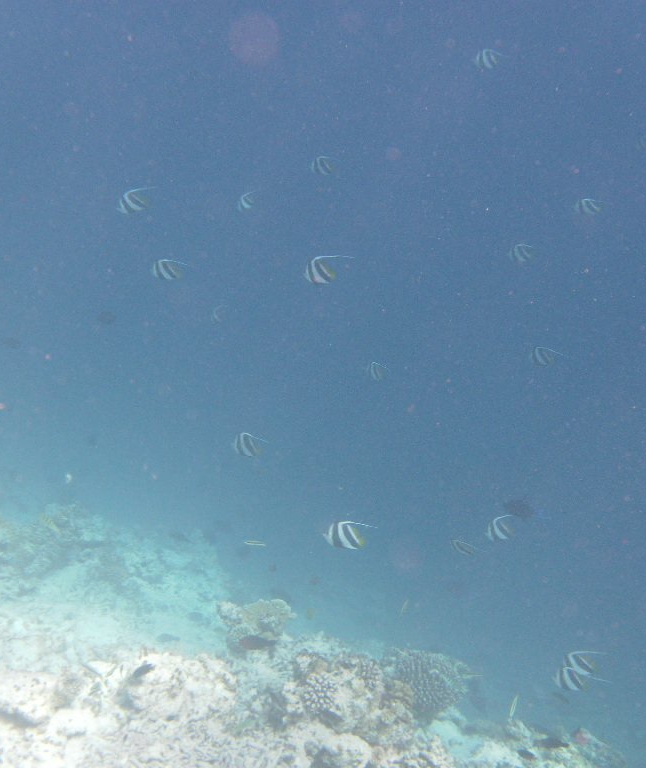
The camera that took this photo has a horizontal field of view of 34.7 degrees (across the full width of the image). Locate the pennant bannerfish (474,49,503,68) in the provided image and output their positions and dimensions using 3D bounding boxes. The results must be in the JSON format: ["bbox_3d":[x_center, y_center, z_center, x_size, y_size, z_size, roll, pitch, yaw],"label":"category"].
[{"bbox_3d":[0.959,-1.886,6.000,0.195,0.112,0.035,0,8,30],"label":"pennant bannerfish"}]

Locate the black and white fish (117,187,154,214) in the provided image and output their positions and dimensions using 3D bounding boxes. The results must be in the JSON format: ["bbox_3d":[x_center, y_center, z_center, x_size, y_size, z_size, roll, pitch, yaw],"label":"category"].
[{"bbox_3d":[-0.924,-0.904,5.100,0.184,0.128,0.035,-15,6,1],"label":"black and white fish"}]

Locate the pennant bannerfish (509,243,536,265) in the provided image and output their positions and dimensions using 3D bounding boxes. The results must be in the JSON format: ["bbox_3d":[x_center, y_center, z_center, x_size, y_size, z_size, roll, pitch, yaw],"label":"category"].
[{"bbox_3d":[1.195,-0.781,6.200,0.185,0.112,0.035,0,9,29],"label":"pennant bannerfish"}]

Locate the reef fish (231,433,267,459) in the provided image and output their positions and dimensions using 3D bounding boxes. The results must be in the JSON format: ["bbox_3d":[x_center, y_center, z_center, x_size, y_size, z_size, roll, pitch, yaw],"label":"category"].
[{"bbox_3d":[-0.355,0.297,5.000,0.174,0.126,0.035,0,6,0],"label":"reef fish"}]

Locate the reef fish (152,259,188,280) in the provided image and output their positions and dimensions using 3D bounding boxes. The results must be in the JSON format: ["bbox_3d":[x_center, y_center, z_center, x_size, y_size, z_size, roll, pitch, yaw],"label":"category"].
[{"bbox_3d":[-0.766,-0.575,5.200,0.191,0.110,0.035,0,6,0],"label":"reef fish"}]

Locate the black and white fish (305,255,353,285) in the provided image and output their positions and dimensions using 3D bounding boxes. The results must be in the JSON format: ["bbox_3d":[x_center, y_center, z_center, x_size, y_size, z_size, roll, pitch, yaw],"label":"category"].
[{"bbox_3d":[0.023,-0.475,4.300,0.235,0.120,0.035,-1,8,33],"label":"black and white fish"}]

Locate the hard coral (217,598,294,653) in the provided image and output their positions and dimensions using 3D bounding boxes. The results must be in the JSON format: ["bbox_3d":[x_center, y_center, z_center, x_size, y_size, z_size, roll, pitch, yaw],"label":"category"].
[{"bbox_3d":[-0.274,0.980,4.230,0.308,0.219,0.262,0,6,0],"label":"hard coral"}]

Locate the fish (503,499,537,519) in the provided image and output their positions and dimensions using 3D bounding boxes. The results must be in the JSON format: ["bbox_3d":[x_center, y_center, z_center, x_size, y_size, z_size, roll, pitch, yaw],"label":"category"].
[{"bbox_3d":[1.101,0.697,5.800,0.180,0.112,0.050,5,6,0],"label":"fish"}]

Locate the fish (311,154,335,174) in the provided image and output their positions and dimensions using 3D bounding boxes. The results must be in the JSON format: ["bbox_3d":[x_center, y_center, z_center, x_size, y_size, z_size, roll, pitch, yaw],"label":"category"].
[{"bbox_3d":[0.003,-1.230,5.800,0.150,0.112,0.035,0,6,0],"label":"fish"}]

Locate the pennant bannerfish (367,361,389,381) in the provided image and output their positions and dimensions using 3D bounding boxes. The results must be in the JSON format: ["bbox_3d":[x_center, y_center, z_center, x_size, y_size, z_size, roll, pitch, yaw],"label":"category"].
[{"bbox_3d":[0.332,-0.081,6.200,0.170,0.112,0.035,0,7,41],"label":"pennant bannerfish"}]

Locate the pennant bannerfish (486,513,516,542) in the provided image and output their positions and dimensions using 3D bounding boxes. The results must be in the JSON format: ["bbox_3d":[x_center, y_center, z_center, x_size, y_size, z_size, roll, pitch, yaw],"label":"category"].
[{"bbox_3d":[0.823,0.670,4.800,0.150,0.121,0.035,-15,6,1],"label":"pennant bannerfish"}]

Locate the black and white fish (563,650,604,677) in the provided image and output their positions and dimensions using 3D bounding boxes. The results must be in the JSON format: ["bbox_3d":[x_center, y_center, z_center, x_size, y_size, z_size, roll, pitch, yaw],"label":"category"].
[{"bbox_3d":[1.157,1.242,4.600,0.185,0.105,0.035,-1,8,30],"label":"black and white fish"}]

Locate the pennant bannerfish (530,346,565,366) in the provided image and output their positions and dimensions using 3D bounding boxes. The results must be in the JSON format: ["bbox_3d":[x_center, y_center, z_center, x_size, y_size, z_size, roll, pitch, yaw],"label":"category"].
[{"bbox_3d":[1.214,-0.149,5.600,0.195,0.108,0.035,0,6,0],"label":"pennant bannerfish"}]

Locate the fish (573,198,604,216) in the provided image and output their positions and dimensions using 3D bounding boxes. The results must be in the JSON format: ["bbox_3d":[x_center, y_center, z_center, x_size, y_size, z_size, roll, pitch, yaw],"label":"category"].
[{"bbox_3d":[1.538,-1.023,6.000,0.190,0.105,0.035,0,9,27],"label":"fish"}]

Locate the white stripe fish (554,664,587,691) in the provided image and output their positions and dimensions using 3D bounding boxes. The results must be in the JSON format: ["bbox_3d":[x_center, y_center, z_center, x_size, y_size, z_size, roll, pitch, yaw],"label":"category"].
[{"bbox_3d":[1.100,1.308,4.600,0.151,0.124,0.035,-3,6,0],"label":"white stripe fish"}]

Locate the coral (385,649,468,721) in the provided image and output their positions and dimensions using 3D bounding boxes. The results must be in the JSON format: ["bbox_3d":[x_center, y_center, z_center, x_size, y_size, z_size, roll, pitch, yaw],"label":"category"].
[{"bbox_3d":[0.360,1.045,3.630,0.285,0.250,0.242,0,6,0],"label":"coral"}]

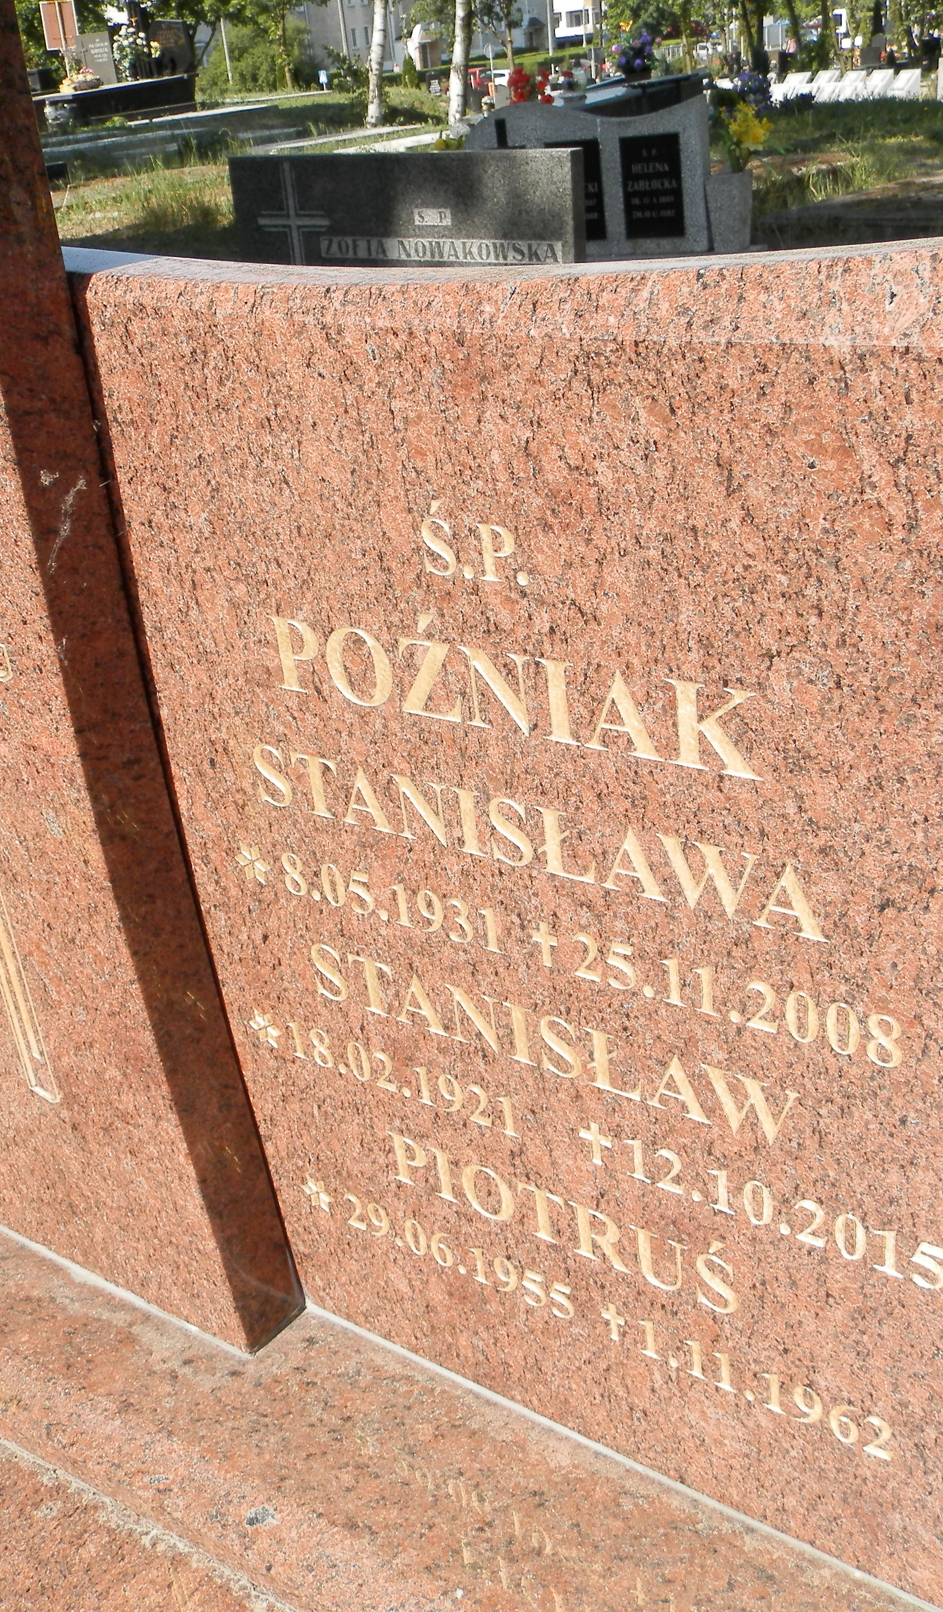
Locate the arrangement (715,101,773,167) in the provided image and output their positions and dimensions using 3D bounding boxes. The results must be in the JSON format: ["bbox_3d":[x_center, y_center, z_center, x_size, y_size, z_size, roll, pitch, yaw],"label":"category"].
[{"bbox_3d":[1.336,-3.280,7.600,0.270,0.310,0.250,7,29,25],"label":"arrangement"}]

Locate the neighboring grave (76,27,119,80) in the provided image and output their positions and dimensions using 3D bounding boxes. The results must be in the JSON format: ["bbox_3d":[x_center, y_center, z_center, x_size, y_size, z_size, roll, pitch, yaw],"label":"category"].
[{"bbox_3d":[-5.055,-10.132,21.000,0.620,0.700,0.120,8,30,27],"label":"neighboring grave"}]

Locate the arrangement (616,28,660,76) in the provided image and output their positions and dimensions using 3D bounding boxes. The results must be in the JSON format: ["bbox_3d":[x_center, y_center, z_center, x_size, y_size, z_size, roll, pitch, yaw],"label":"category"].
[{"bbox_3d":[1.242,-5.628,11.600,0.330,0.320,0.290,5,29,22],"label":"arrangement"}]

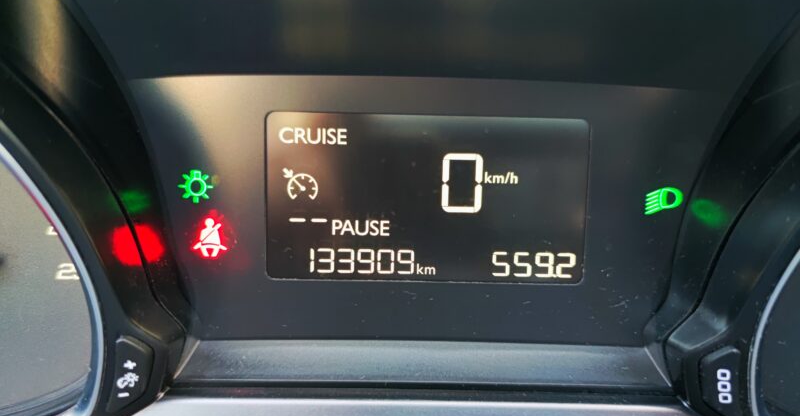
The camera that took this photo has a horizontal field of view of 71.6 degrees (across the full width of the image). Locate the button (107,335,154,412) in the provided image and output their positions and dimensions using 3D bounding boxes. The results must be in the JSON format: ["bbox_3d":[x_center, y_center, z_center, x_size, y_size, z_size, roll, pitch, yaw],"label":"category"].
[{"bbox_3d":[-0.069,0.042,0.141,0.010,0.018,0.005,2,-1,-19],"label":"button"}]

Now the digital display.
[{"bbox_3d":[0.007,-0.003,0.159,0.092,0.048,0.005,1,2,-1],"label":"digital display"}]

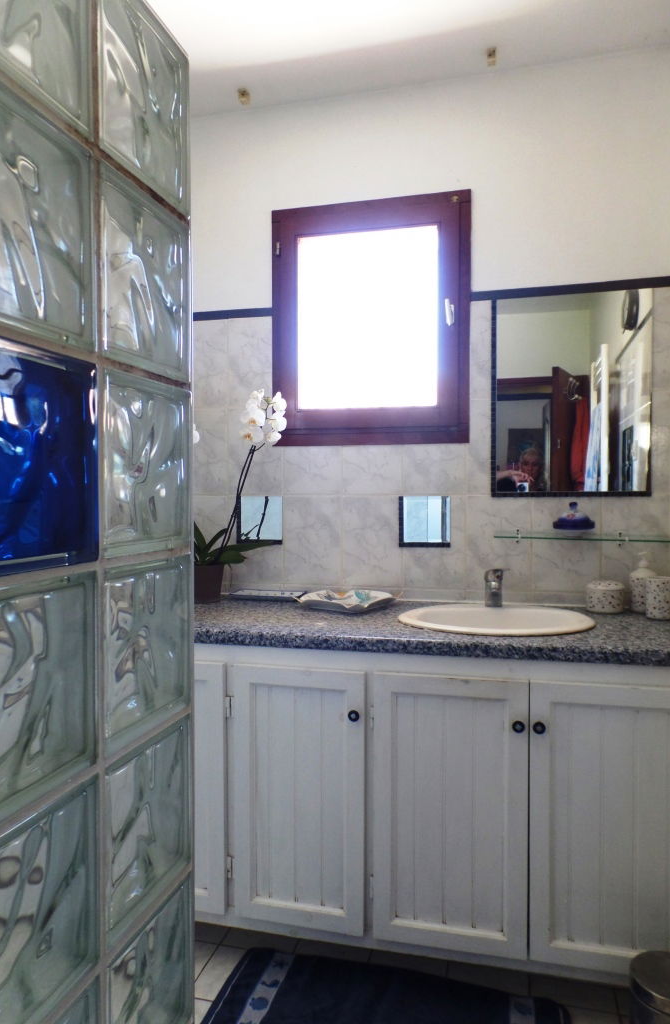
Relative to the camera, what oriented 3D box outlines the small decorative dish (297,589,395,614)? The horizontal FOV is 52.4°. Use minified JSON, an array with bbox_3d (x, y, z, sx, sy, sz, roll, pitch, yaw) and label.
[{"bbox_3d":[0.043,0.272,2.070,0.220,0.036,0.210,1,2,39],"label":"small decorative dish"}]

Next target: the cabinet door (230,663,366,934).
[{"bbox_3d":[-0.092,0.708,1.700,0.341,0.641,0.021,0,1,14],"label":"cabinet door"}]

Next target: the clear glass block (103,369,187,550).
[{"bbox_3d":[-0.240,-0.051,0.766,0.080,0.190,0.190,0,1,15],"label":"clear glass block"}]

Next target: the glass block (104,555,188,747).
[{"bbox_3d":[-0.240,0.149,0.771,0.080,0.190,0.190,0,1,15],"label":"glass block"}]

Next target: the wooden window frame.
[{"bbox_3d":[0.110,-0.612,2.216,0.654,0.784,0.060,0,1,14],"label":"wooden window frame"}]

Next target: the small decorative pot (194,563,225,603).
[{"bbox_3d":[-0.419,0.227,2.183,0.128,0.122,0.128,0,1,0],"label":"small decorative pot"}]

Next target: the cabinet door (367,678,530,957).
[{"bbox_3d":[0.270,0.710,1.612,0.362,0.645,0.021,0,1,14],"label":"cabinet door"}]

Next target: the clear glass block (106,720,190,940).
[{"bbox_3d":[-0.240,0.349,0.775,0.080,0.190,0.190,0,1,15],"label":"clear glass block"}]

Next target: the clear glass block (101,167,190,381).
[{"bbox_3d":[-0.240,-0.251,0.762,0.080,0.190,0.190,0,1,15],"label":"clear glass block"}]

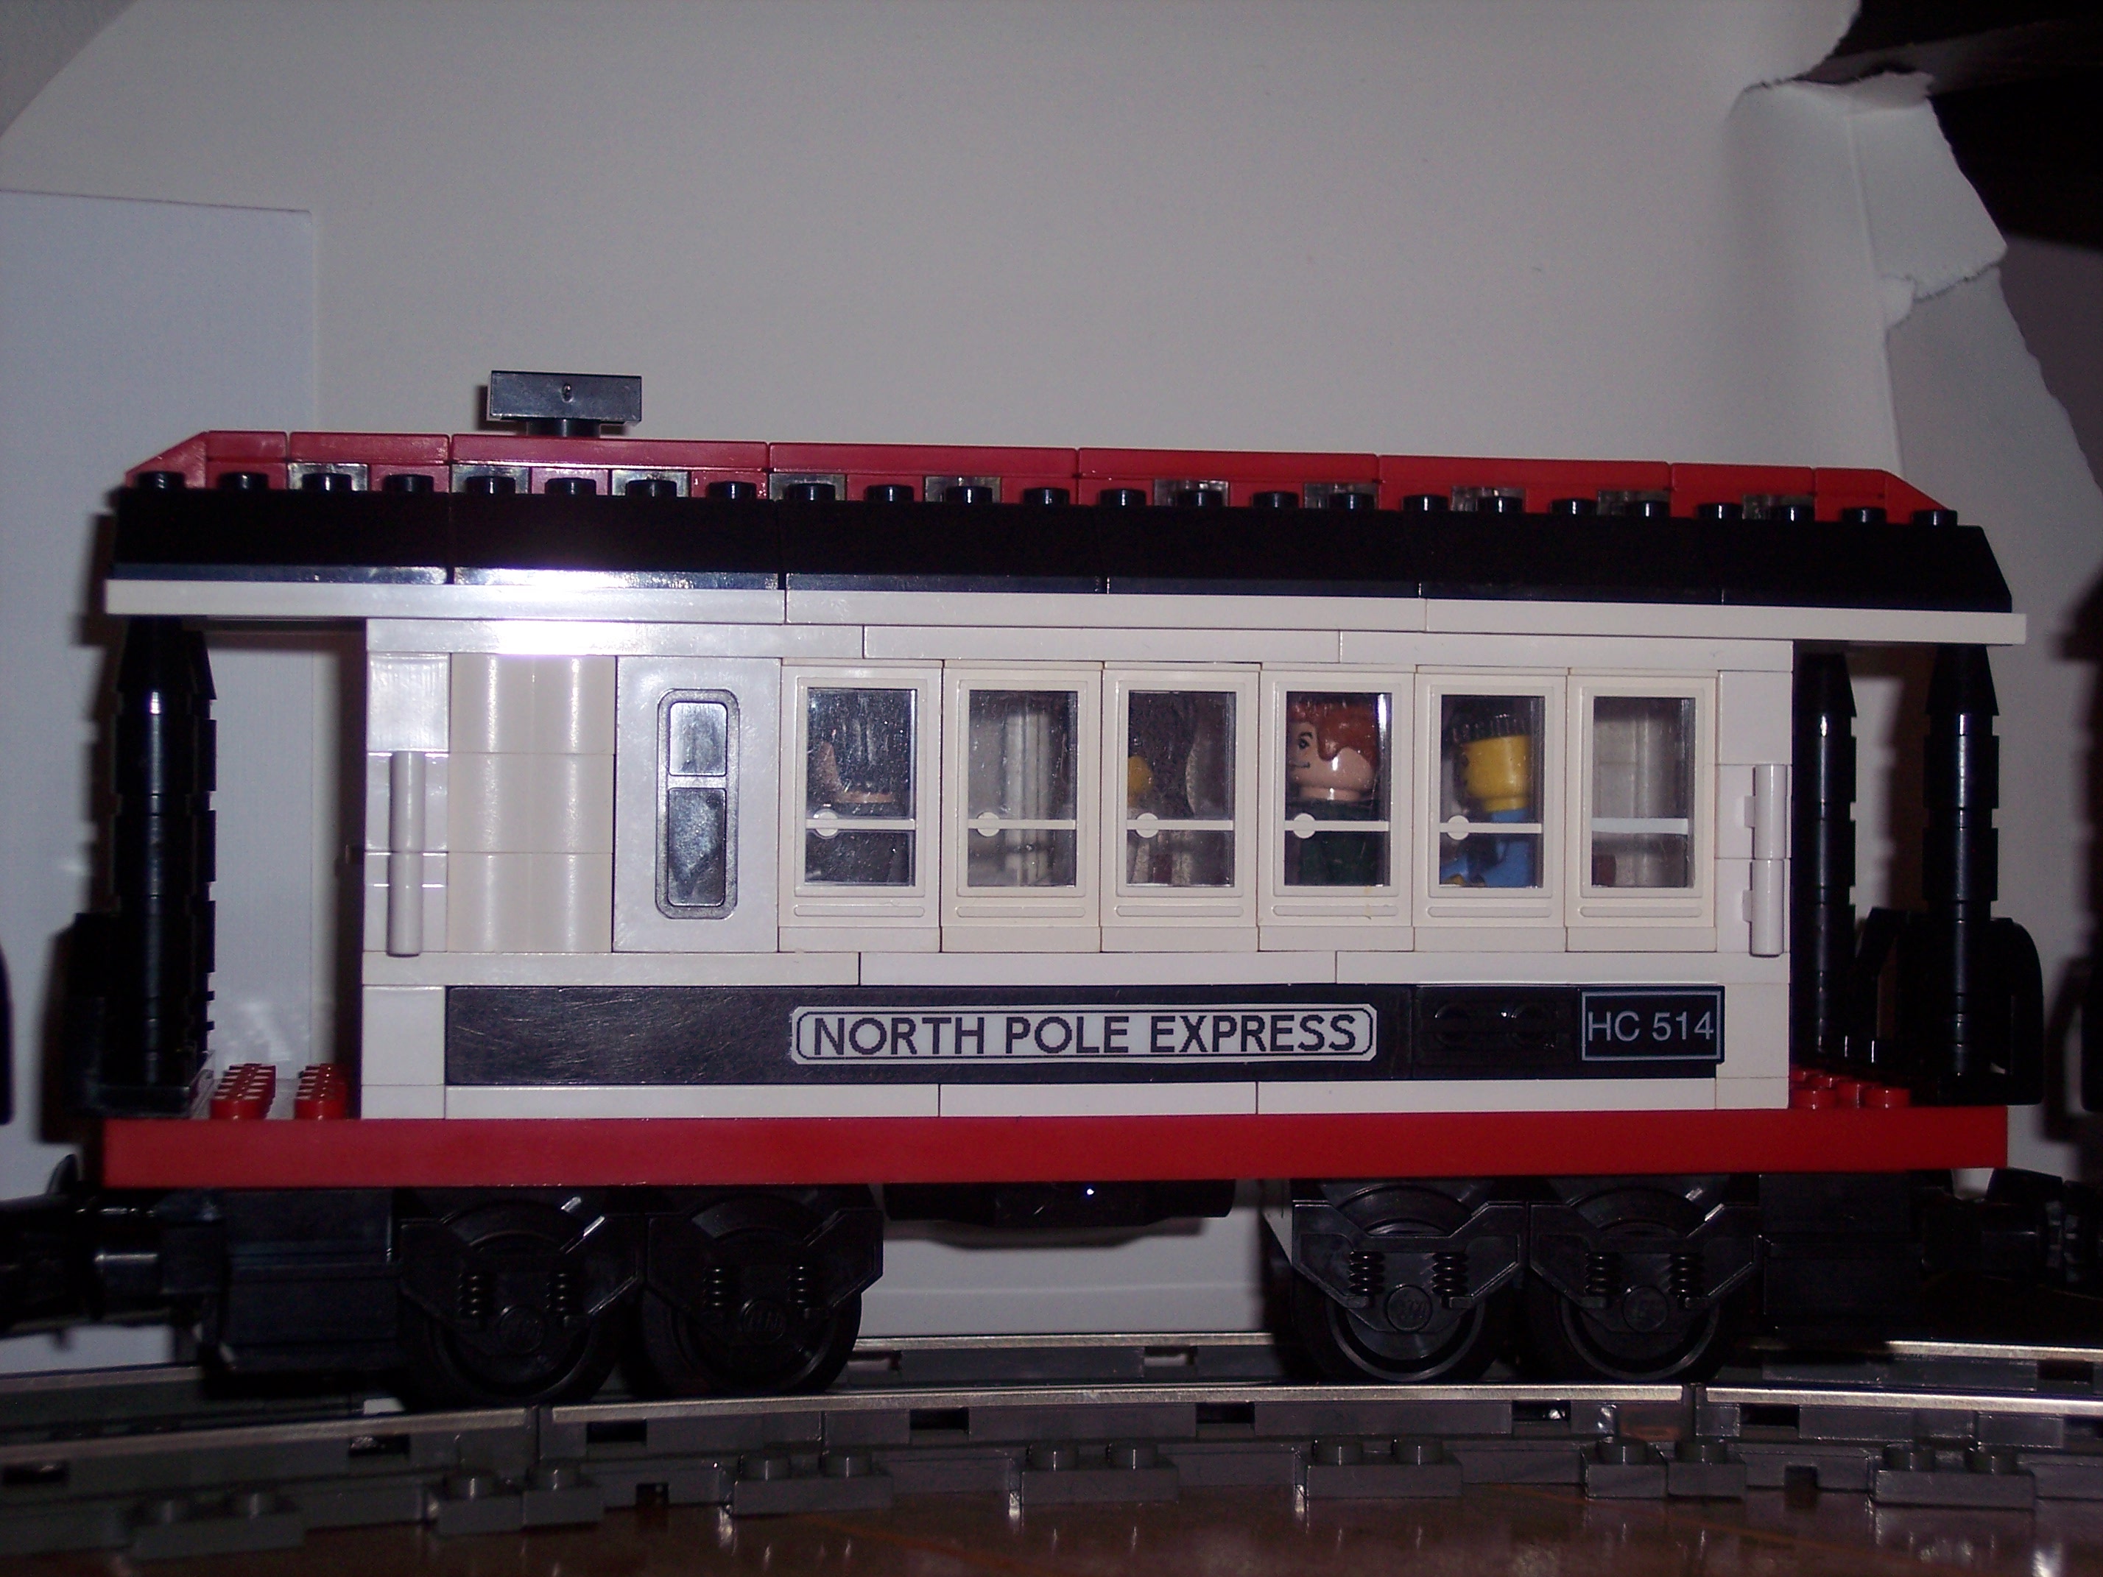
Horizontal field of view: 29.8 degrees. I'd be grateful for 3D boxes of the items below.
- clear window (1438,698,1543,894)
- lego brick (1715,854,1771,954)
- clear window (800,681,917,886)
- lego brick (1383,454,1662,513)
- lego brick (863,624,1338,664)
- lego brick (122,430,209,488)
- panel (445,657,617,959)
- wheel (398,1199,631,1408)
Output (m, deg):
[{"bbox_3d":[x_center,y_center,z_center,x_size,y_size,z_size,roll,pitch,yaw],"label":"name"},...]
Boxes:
[{"bbox_3d":[0.044,0.000,0.400,0.011,0.020,0.002,0,0,-11],"label":"clear window"},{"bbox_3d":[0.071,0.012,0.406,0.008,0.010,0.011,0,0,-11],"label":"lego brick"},{"bbox_3d":[-0.019,0.000,0.388,0.011,0.020,0.002,0,0,-11],"label":"clear window"},{"bbox_3d":[0.049,-0.032,0.421,0.032,0.006,0.012,0,0,-11],"label":"lego brick"},{"bbox_3d":[0.004,-0.014,0.395,0.048,0.003,0.008,0,0,-11],"label":"lego brick"},{"bbox_3d":[-0.089,-0.033,0.394,0.008,0.006,0.009,0,0,-11],"label":"lego brick"},{"bbox_3d":[-0.051,0.001,0.385,0.016,0.029,0.008,0,0,-11],"label":"panel"},{"bbox_3d":[-0.052,0.050,0.385,0.022,0.021,0.009,0,0,-17],"label":"wheel"}]

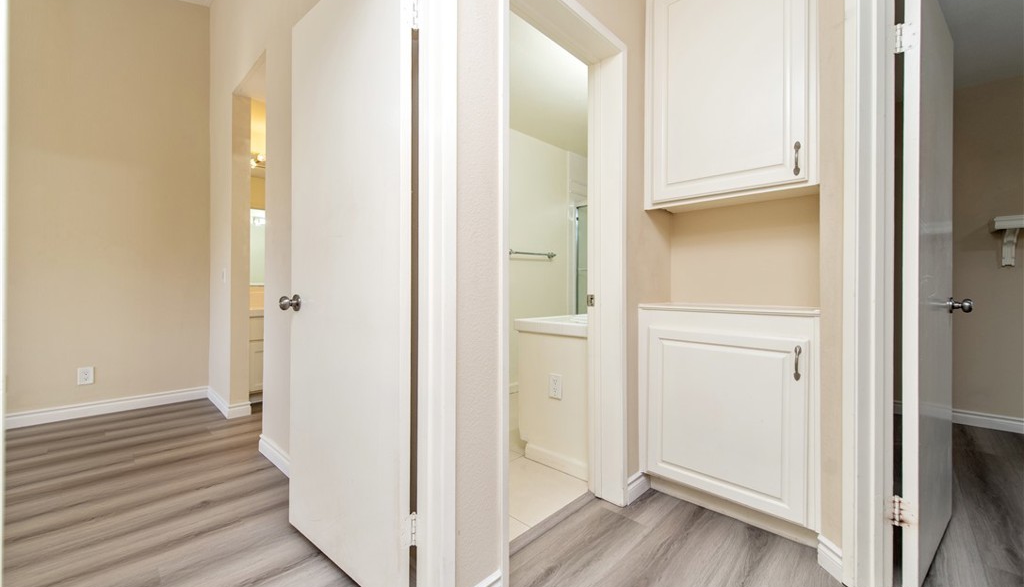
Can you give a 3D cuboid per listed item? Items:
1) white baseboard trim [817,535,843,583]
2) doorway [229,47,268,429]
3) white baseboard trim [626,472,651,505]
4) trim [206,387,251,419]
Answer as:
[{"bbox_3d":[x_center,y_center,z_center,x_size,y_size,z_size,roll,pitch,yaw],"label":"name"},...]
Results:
[{"bbox_3d":[1.110,0.923,1.380,0.015,0.095,0.100,0,0,-1],"label":"white baseboard trim"},{"bbox_3d":[-1.773,-0.255,2.744,0.900,2.427,0.139,0,0,44],"label":"doorway"},{"bbox_3d":[0.607,0.921,1.904,0.015,0.095,0.217,0,0,44],"label":"white baseboard trim"},{"bbox_3d":[-2.412,0.907,3.372,0.866,0.100,0.150,0,0,44],"label":"trim"}]

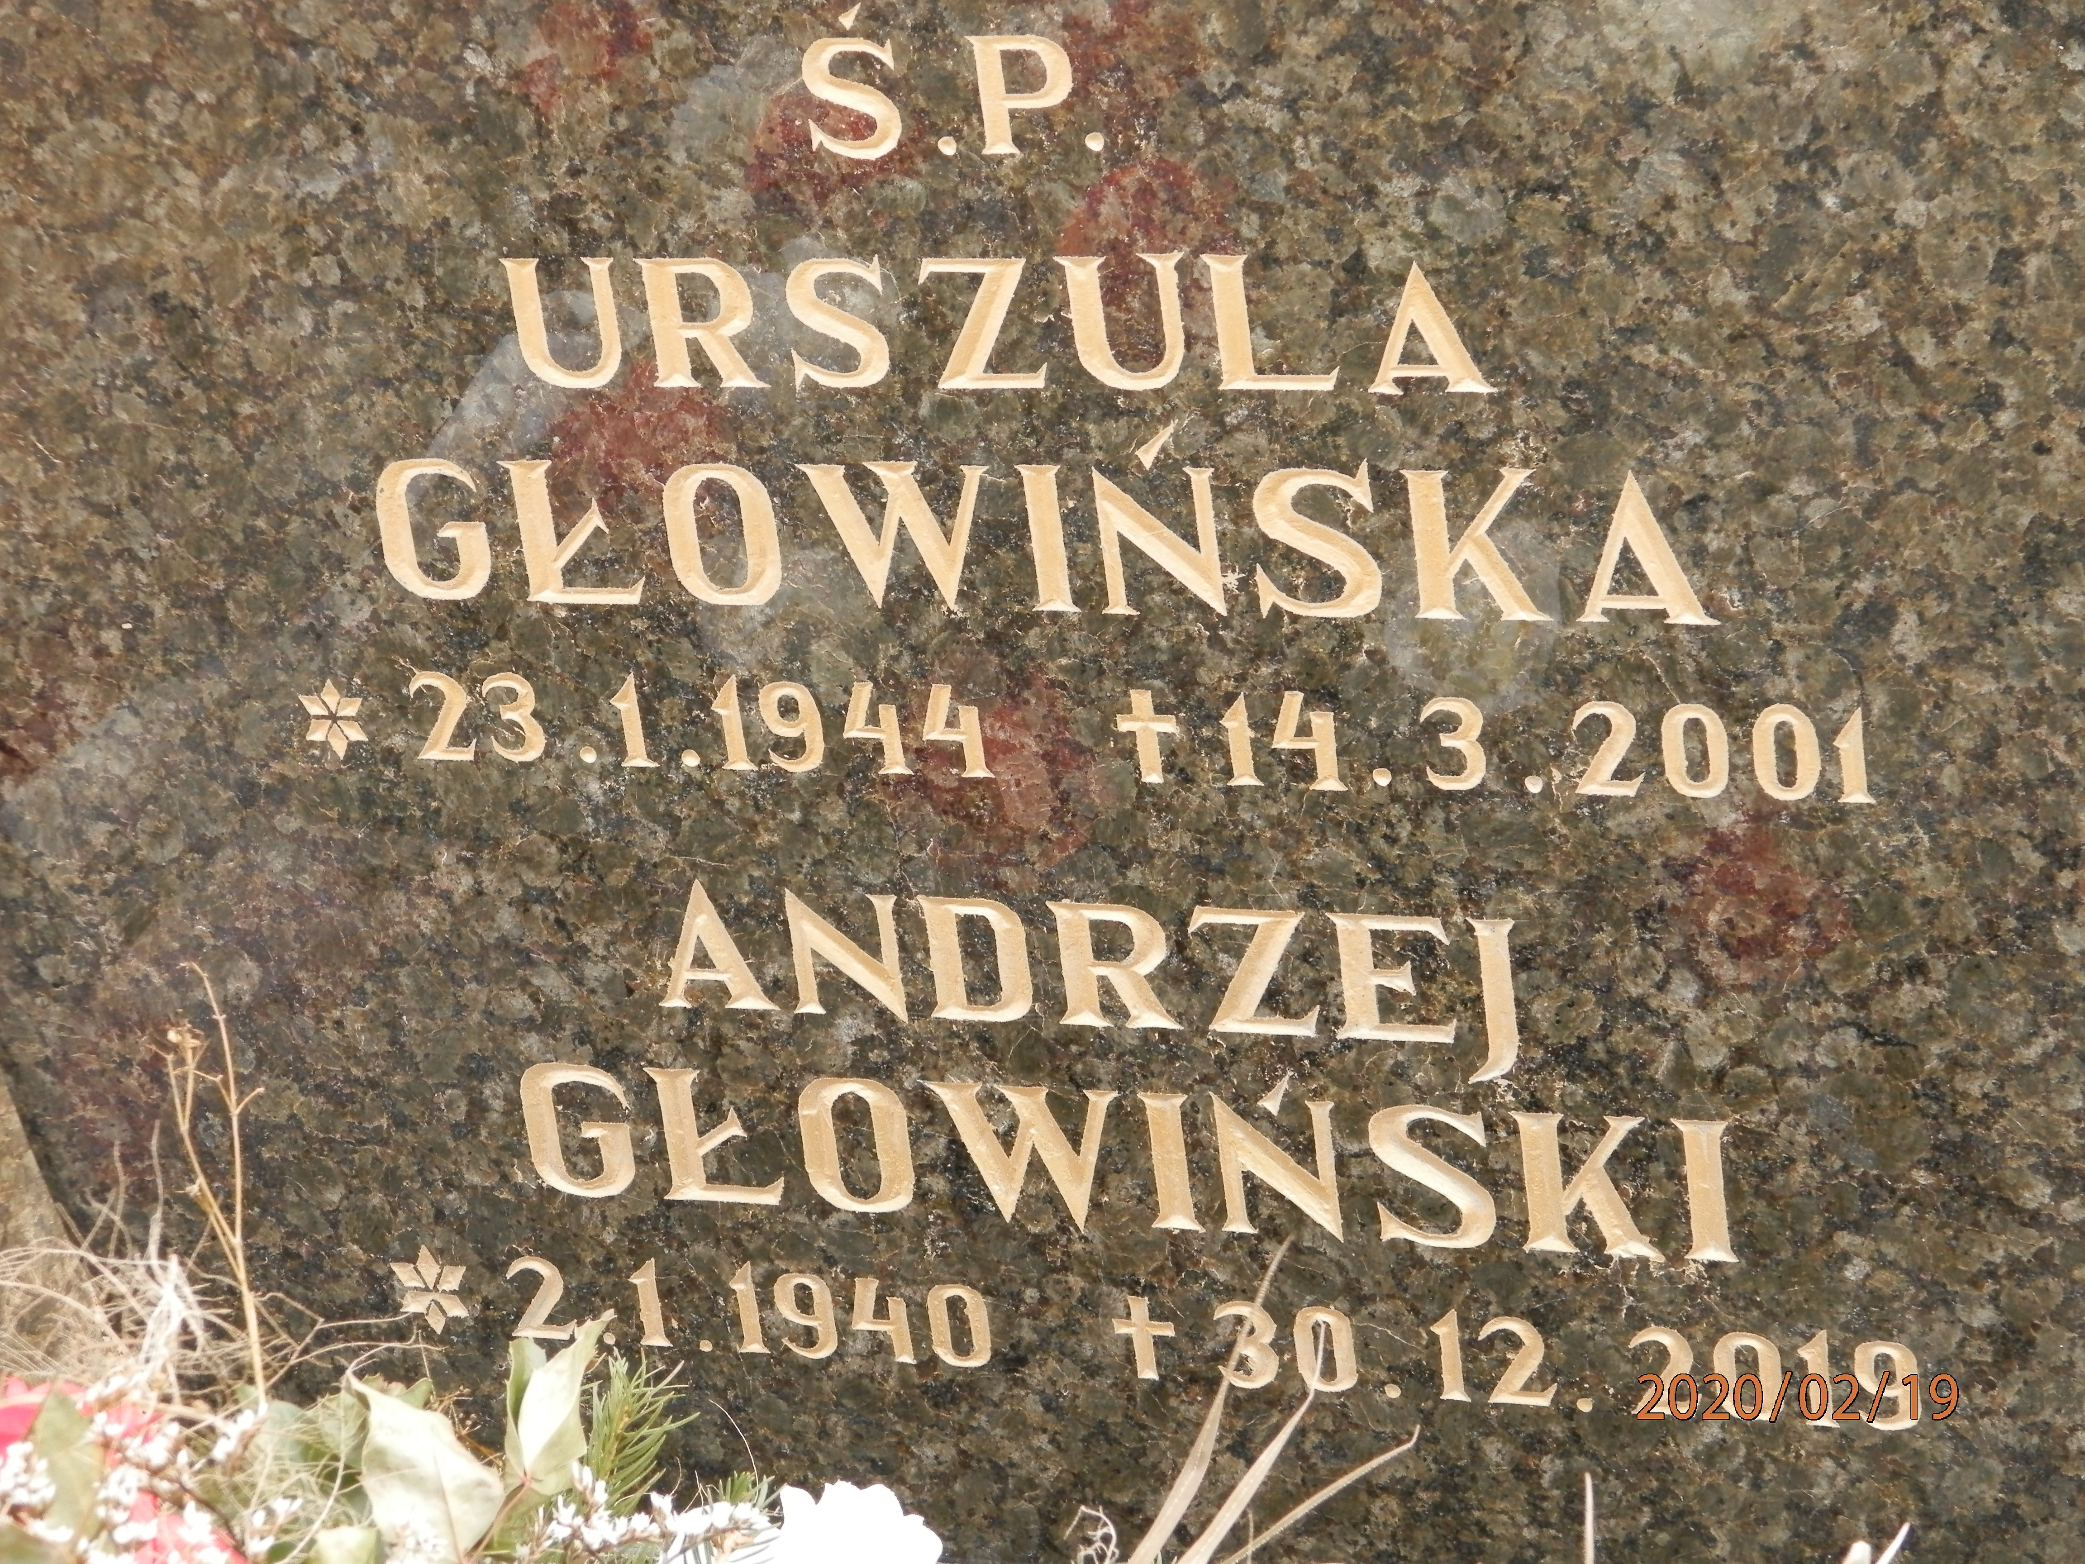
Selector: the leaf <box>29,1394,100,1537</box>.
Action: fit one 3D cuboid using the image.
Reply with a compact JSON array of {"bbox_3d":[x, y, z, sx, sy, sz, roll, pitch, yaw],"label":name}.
[{"bbox_3d":[-0.317,0.222,2.070,0.025,0.044,0.020,-9,25,0],"label":"leaf"}]

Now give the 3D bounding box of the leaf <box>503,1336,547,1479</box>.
[{"bbox_3d":[-0.172,0.207,2.115,0.016,0.043,0.017,-9,25,0],"label":"leaf"}]

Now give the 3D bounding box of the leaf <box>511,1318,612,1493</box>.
[{"bbox_3d":[-0.159,0.206,2.110,0.032,0.053,0.024,-9,25,0],"label":"leaf"}]

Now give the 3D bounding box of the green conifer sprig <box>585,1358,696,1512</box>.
[{"bbox_3d":[-0.135,0.218,2.130,0.036,0.046,0.028,-9,25,0],"label":"green conifer sprig"}]

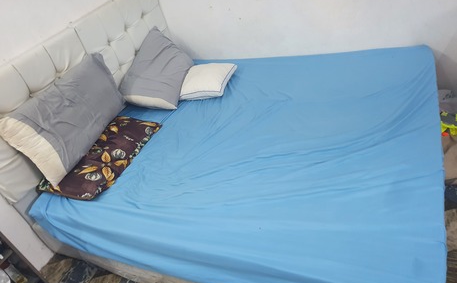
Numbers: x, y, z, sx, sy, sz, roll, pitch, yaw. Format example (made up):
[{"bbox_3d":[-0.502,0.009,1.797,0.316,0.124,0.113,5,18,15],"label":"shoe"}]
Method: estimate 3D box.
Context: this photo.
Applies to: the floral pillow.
[{"bbox_3d":[-0.765,0.067,2.112,0.430,0.085,0.660,6,42,30],"label":"floral pillow"}]

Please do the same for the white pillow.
[{"bbox_3d":[-0.143,-0.434,2.497,0.350,0.100,0.350,3,40,27],"label":"white pillow"}]

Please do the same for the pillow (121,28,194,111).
[{"bbox_3d":[-0.500,-0.563,2.618,0.470,0.170,0.660,18,53,-6],"label":"pillow"}]

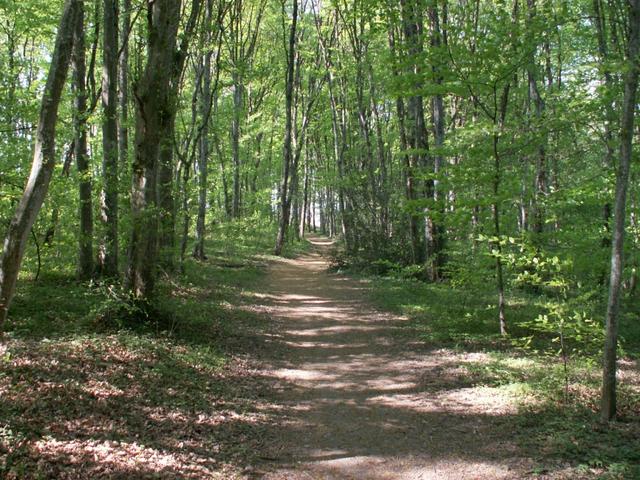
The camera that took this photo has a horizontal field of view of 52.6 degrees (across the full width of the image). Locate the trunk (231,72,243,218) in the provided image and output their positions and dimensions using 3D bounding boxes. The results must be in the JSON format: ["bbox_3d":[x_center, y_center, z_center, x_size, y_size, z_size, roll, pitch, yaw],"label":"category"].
[{"bbox_3d":[-3.600,-4.020,28.000,0.400,6.600,0.400,0,1,0],"label":"trunk"}]

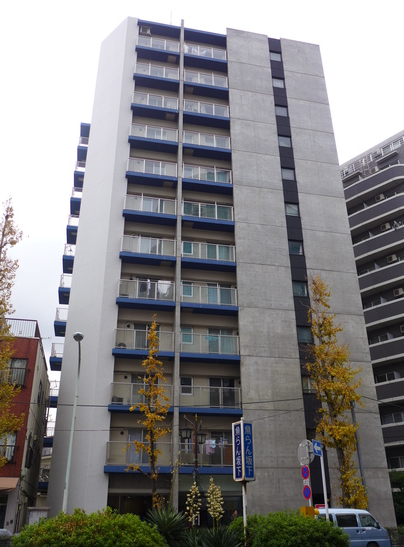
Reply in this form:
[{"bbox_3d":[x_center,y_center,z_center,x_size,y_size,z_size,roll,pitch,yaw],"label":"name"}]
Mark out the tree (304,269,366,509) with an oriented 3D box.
[{"bbox_3d":[6.743,6.283,24.763,2.900,13.740,2.800,5,-28,-11],"label":"tree"}]

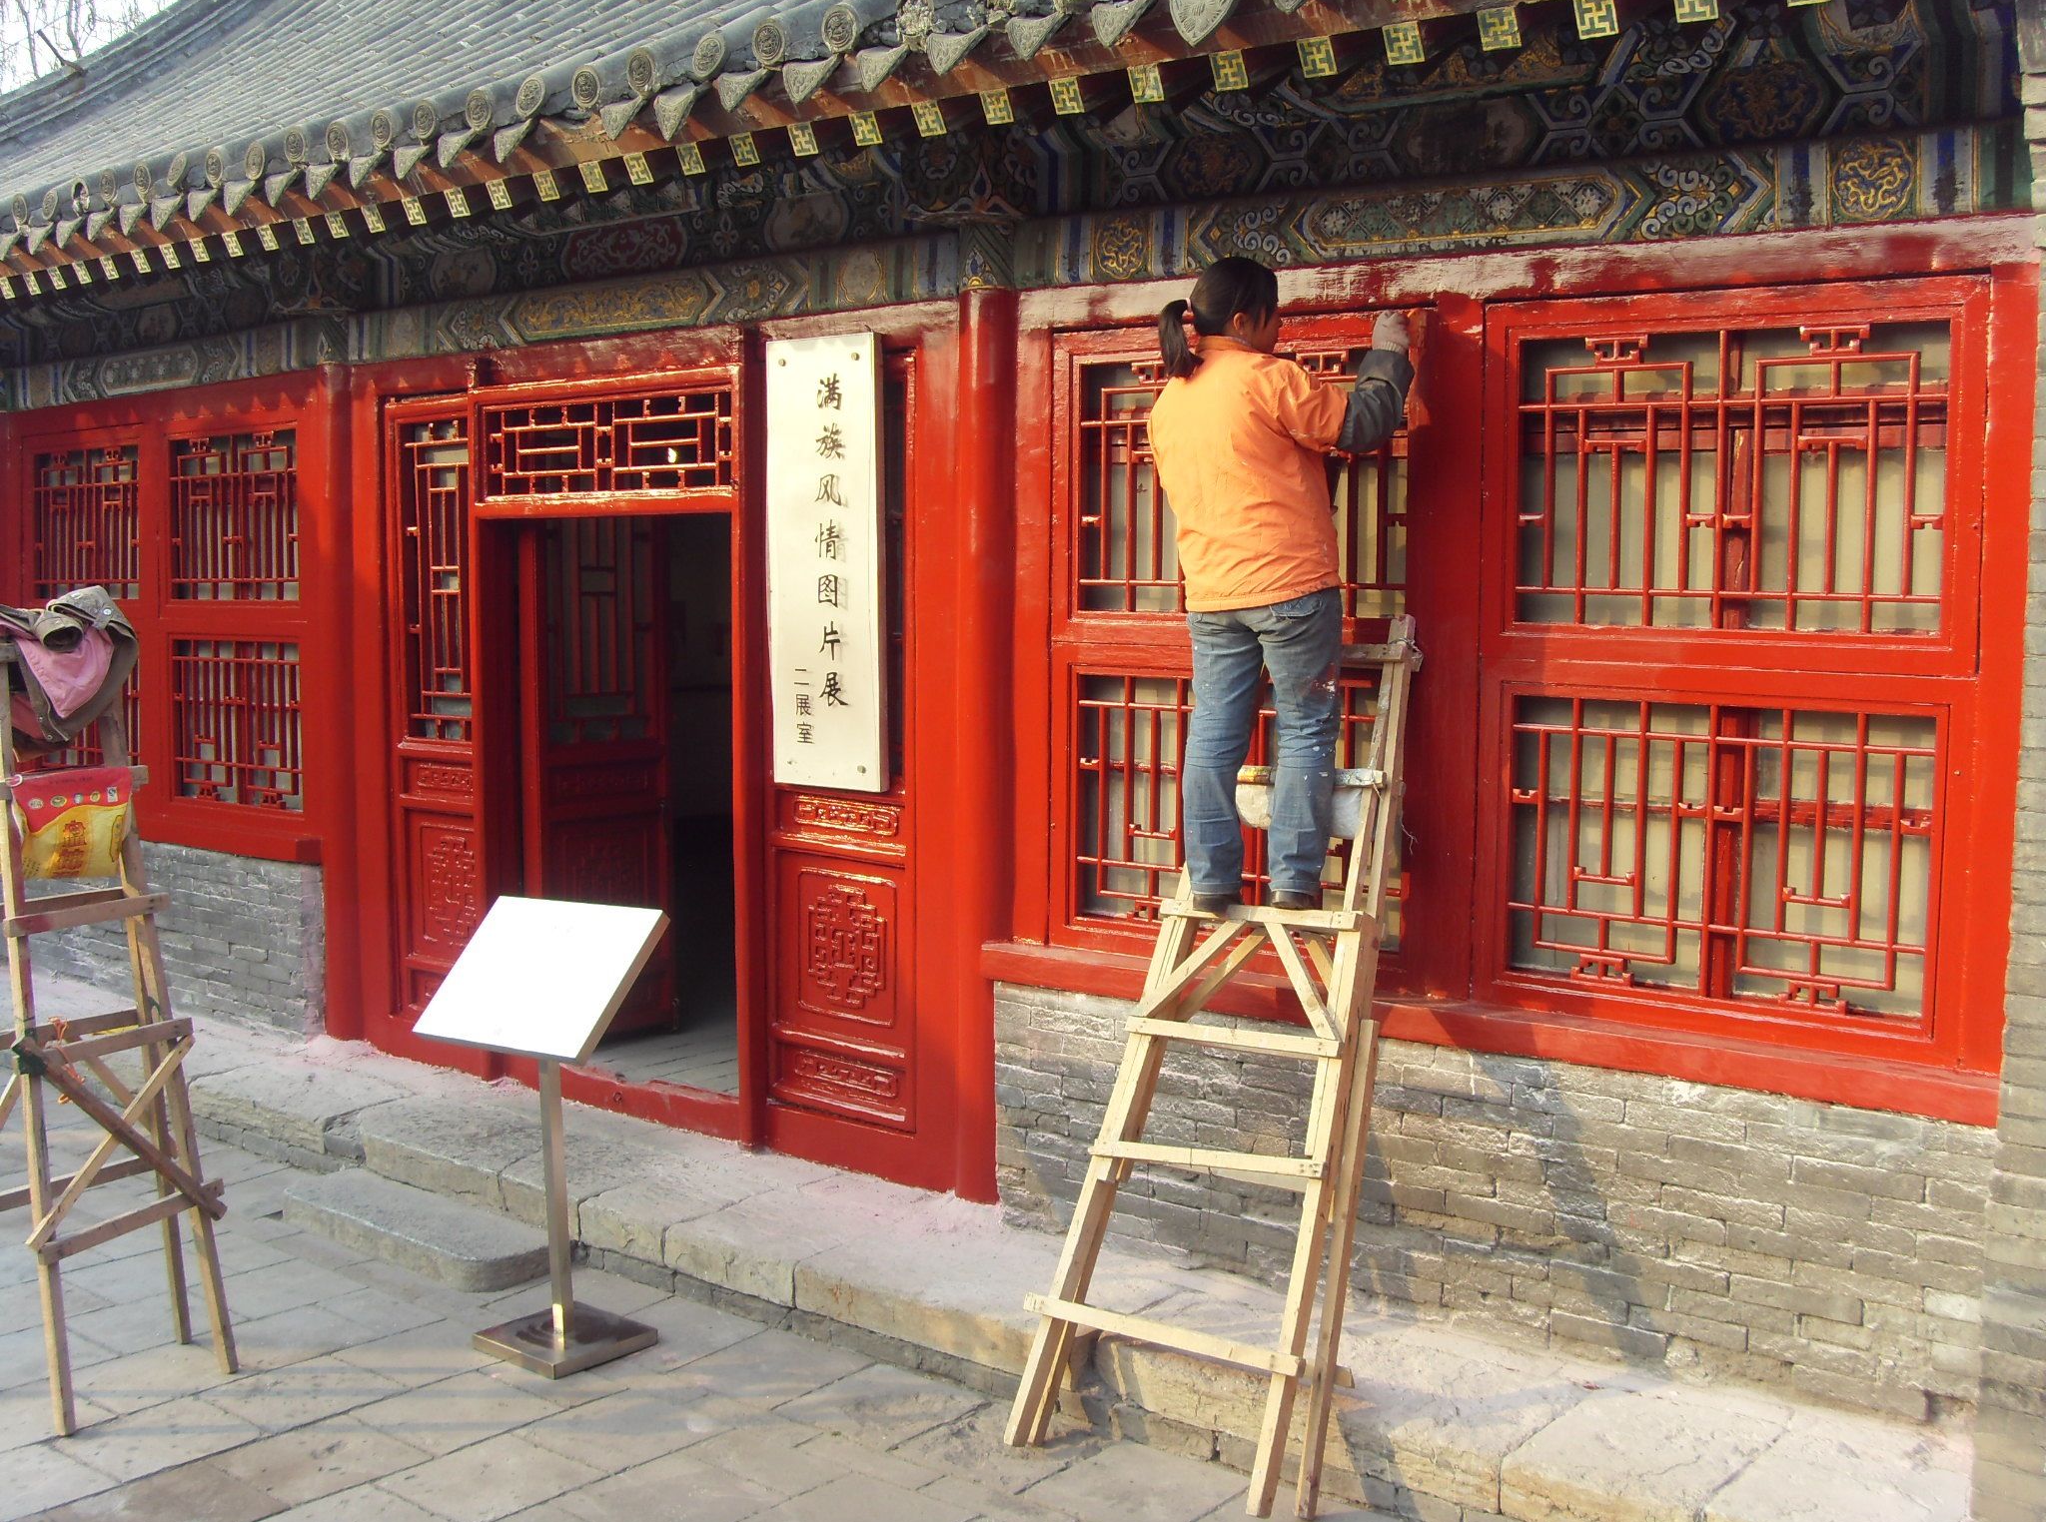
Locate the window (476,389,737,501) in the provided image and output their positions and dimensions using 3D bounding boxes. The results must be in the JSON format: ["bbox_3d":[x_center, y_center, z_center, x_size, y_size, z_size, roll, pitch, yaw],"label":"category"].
[{"bbox_3d":[-1.443,-1.081,7.922,1.346,0.345,0.060,4,6,41],"label":"window"}]

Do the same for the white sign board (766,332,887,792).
[{"bbox_3d":[-0.600,-0.614,7.175,0.489,1.391,0.050,4,6,41],"label":"white sign board"}]

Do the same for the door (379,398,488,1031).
[{"bbox_3d":[-2.209,-0.166,8.738,0.672,2.417,0.080,4,6,41],"label":"door"}]

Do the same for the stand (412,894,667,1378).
[{"bbox_3d":[-1.236,0.954,6.013,0.579,1.145,0.395,3,5,33],"label":"stand"}]

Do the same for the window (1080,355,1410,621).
[{"bbox_3d":[0.568,-0.740,6.220,1.087,0.702,0.060,4,6,41],"label":"window"}]

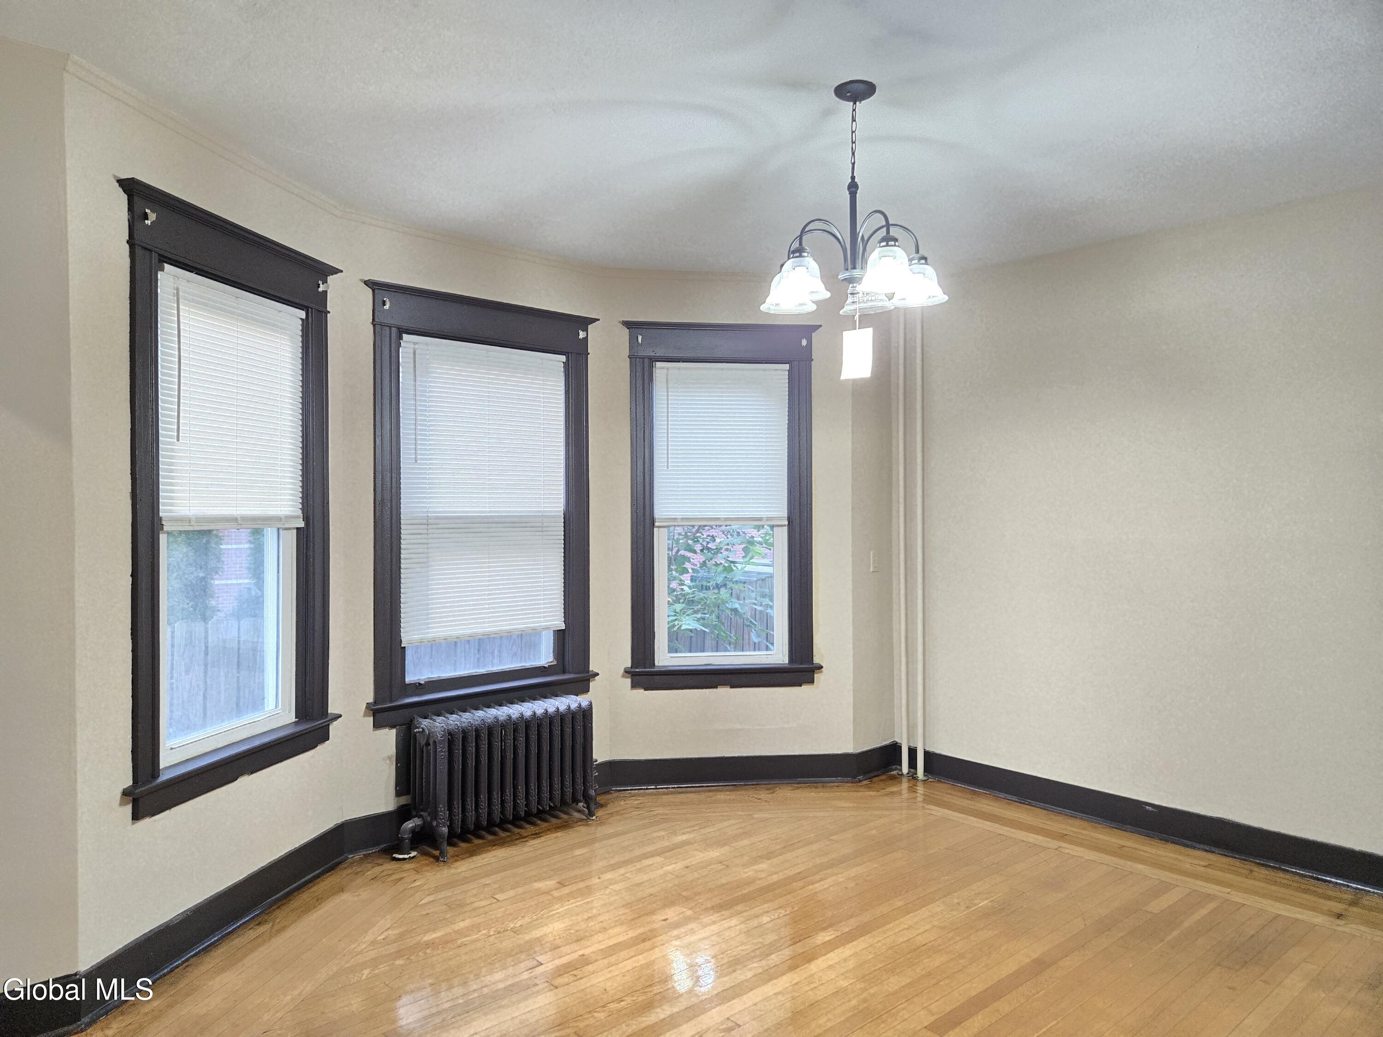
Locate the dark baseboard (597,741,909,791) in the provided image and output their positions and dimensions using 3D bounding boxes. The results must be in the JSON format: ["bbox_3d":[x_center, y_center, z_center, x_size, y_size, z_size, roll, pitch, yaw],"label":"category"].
[{"bbox_3d":[0.335,1.325,4.885,1.682,0.152,0.177,0,0,-11],"label":"dark baseboard"}]

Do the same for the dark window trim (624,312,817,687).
[{"bbox_3d":[0.163,-0.068,4.826,1.047,1.899,0.120,0,0,-7],"label":"dark window trim"}]

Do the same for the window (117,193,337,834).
[{"bbox_3d":[-1.591,-0.053,3.236,0.130,1.899,1.065,0,0,12],"label":"window"}]

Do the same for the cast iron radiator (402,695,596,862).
[{"bbox_3d":[-0.845,1.126,4.128,0.852,0.569,0.259,0,0,-42],"label":"cast iron radiator"}]

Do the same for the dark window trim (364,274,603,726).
[{"bbox_3d":[-0.949,-0.060,4.301,1.190,1.899,0.130,0,0,-42],"label":"dark window trim"}]

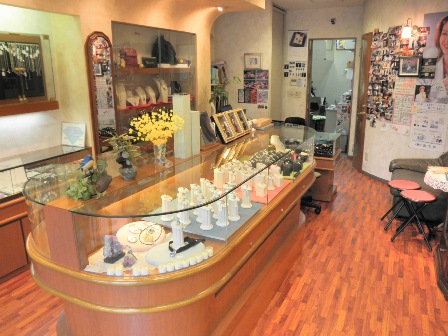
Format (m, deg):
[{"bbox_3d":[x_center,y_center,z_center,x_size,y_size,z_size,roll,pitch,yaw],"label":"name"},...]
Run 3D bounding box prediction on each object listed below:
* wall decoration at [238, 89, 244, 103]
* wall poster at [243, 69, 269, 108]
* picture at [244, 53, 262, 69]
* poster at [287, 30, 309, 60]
[{"bbox_3d":[0.307,-1.248,6.306,0.114,0.235,0.025,4,15,18],"label":"wall decoration"},{"bbox_3d":[0.551,-1.380,6.189,0.435,0.573,0.020,4,15,18],"label":"wall poster"},{"bbox_3d":[0.493,-1.796,6.097,0.312,0.259,0.030,4,15,18],"label":"picture"},{"bbox_3d":[1.308,-2.153,6.389,0.356,0.513,0.020,3,15,15],"label":"poster"}]

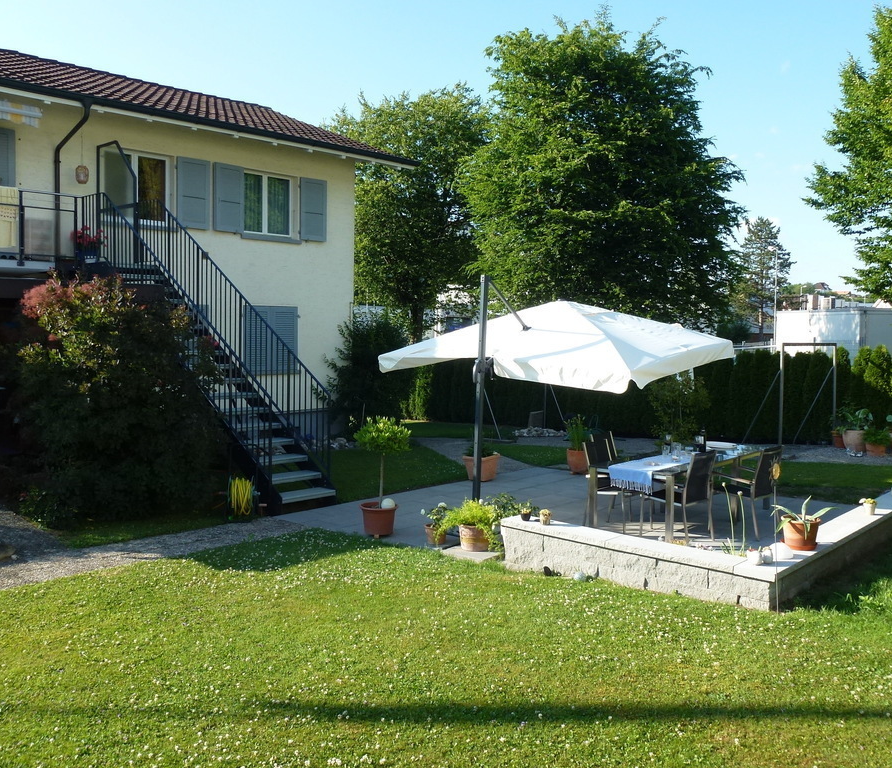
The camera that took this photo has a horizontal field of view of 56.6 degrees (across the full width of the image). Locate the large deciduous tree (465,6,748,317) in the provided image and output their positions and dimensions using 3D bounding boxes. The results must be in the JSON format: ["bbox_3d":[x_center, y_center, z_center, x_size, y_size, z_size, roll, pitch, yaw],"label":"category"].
[{"bbox_3d":[4.395,-4.745,22.780,7.800,11.030,7.800,5,5,42],"label":"large deciduous tree"}]

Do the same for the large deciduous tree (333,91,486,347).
[{"bbox_3d":[-0.996,-4.051,24.849,5.300,9.390,5.300,0,3,-2],"label":"large deciduous tree"}]

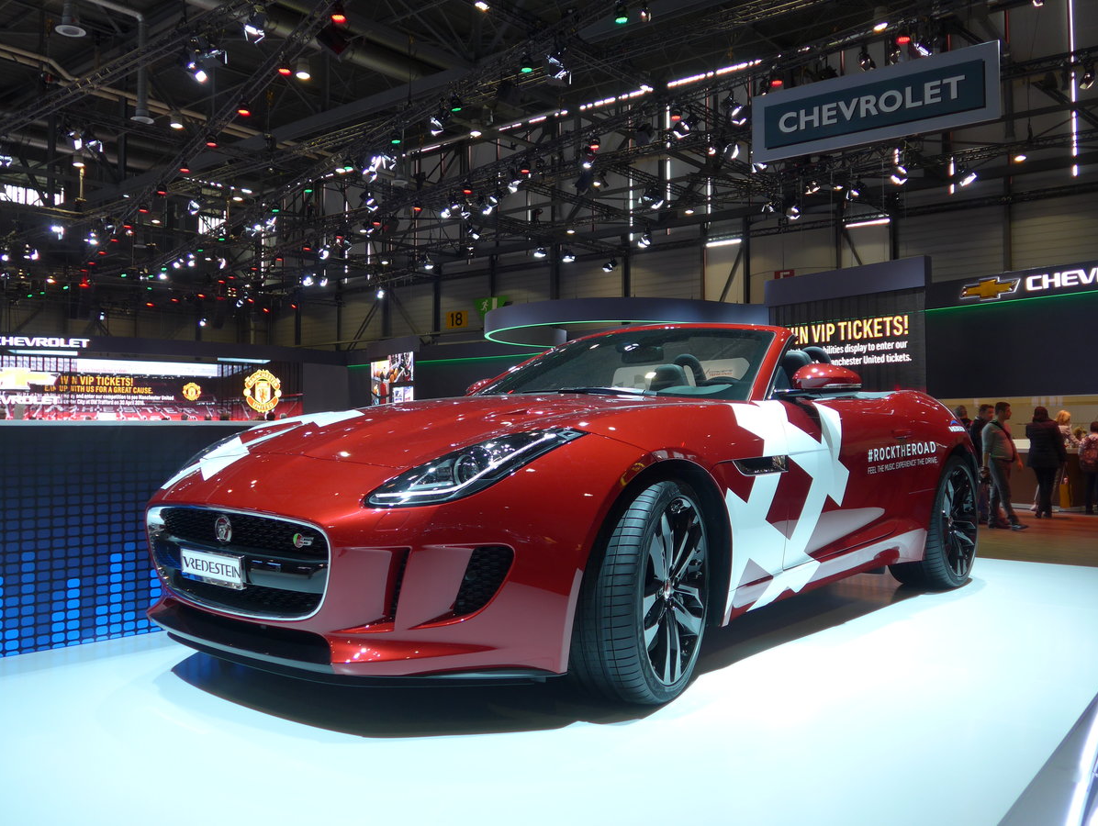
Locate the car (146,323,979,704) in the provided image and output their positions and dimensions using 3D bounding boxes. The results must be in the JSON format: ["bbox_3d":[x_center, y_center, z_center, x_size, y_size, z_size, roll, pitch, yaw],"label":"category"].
[{"bbox_3d":[0.542,0.233,4.298,2.000,1.290,4.470,-1,-1,40],"label":"car"}]

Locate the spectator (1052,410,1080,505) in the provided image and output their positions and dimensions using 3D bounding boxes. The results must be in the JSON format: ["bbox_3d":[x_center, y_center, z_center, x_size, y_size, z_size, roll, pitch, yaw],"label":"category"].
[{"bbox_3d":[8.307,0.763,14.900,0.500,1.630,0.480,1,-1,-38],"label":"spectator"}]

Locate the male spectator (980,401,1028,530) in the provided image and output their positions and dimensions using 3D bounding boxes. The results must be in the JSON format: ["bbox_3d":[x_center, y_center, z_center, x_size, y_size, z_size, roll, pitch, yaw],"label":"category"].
[{"bbox_3d":[6.223,0.721,12.600,0.550,1.755,0.580,-1,-1,38],"label":"male spectator"}]

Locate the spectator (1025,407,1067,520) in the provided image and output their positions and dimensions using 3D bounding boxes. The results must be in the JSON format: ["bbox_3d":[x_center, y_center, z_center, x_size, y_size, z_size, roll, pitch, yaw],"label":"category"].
[{"bbox_3d":[7.460,0.741,13.850,0.580,1.674,0.420,-1,-1,35],"label":"spectator"}]

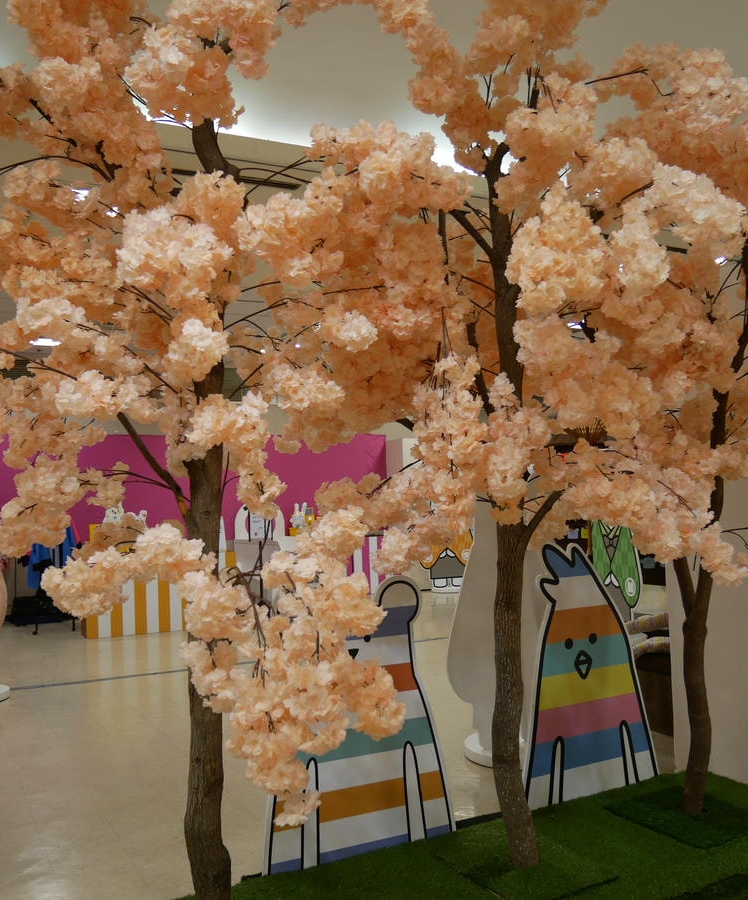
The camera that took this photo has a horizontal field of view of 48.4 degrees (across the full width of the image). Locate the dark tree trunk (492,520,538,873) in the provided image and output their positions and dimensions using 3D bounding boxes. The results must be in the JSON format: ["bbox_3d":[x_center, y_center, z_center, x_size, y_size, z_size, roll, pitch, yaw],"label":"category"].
[{"bbox_3d":[0.521,0.884,3.089,0.160,1.240,0.140,-2,-4,9],"label":"dark tree trunk"}]

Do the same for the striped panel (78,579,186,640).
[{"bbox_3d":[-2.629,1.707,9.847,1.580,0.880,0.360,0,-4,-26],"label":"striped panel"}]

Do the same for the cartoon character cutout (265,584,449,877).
[{"bbox_3d":[-0.054,1.008,3.182,0.800,1.025,0.040,1,-7,-28],"label":"cartoon character cutout"}]

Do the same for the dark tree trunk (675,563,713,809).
[{"bbox_3d":[1.365,0.991,3.556,0.145,1.065,0.120,-2,-4,20],"label":"dark tree trunk"}]

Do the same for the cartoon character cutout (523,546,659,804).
[{"bbox_3d":[0.983,0.992,3.824,0.805,1.115,0.040,1,-7,-28],"label":"cartoon character cutout"}]

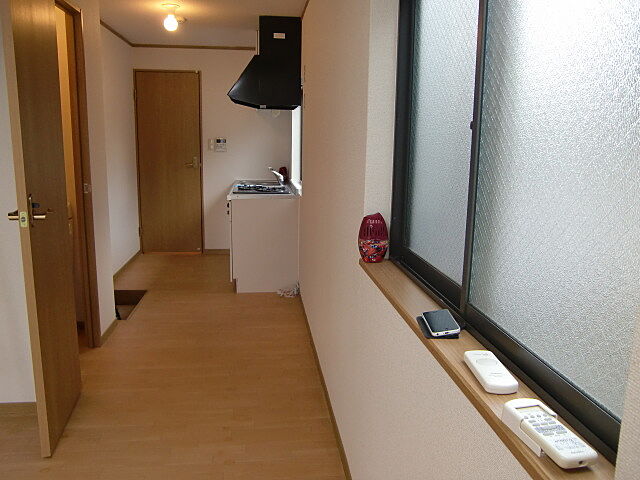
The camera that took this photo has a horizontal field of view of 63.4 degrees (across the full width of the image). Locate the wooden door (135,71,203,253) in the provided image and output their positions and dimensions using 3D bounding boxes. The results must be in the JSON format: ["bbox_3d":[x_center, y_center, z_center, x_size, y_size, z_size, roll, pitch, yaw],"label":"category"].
[{"bbox_3d":[-1.635,-0.811,5.655,0.675,1.980,0.070,0,11,-7],"label":"wooden door"}]

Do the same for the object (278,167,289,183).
[{"bbox_3d":[-0.383,-0.690,5.511,0.098,0.168,0.074,1,11,2],"label":"object"}]

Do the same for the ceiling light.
[{"bbox_3d":[-1.061,-1.584,3.686,0.132,0.180,0.132,0,11,-7],"label":"ceiling light"}]

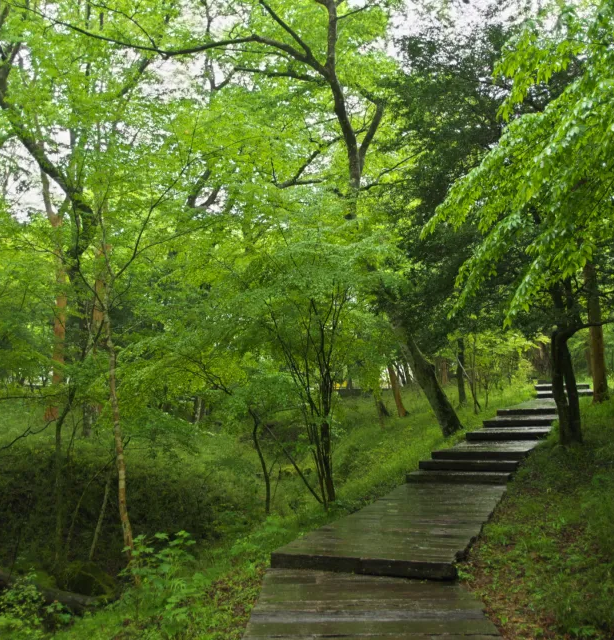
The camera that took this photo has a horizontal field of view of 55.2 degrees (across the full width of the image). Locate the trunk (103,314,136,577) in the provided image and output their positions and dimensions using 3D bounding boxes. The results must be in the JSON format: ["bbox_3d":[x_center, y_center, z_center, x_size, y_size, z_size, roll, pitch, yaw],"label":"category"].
[{"bbox_3d":[-2.097,1.367,6.550,0.160,2.874,0.150,-5,-4,-17],"label":"trunk"}]

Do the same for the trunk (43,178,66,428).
[{"bbox_3d":[-8.813,-0.856,20.558,0.560,8.705,0.520,1,-6,-23],"label":"trunk"}]

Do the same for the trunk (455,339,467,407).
[{"bbox_3d":[4.661,1.562,17.670,0.260,2.003,0.250,0,-6,15],"label":"trunk"}]

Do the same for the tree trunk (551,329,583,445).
[{"bbox_3d":[4.434,1.124,10.025,0.430,1.916,0.400,-5,-8,24],"label":"tree trunk"}]

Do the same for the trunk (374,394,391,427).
[{"bbox_3d":[2.038,2.454,15.943,0.360,0.820,0.300,-13,-8,6],"label":"trunk"}]

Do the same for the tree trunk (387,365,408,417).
[{"bbox_3d":[2.545,1.993,16.684,0.310,1.441,0.300,-11,-8,8],"label":"tree trunk"}]

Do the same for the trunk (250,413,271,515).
[{"bbox_3d":[-0.668,2.063,8.512,0.170,1.441,0.140,-6,-6,-5],"label":"trunk"}]

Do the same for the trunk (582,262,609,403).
[{"bbox_3d":[7.830,0.323,15.922,0.400,3.790,0.400,-4,-7,26],"label":"trunk"}]

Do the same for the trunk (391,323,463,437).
[{"bbox_3d":[2.391,1.152,11.960,0.460,2.402,0.460,-25,-11,10],"label":"trunk"}]

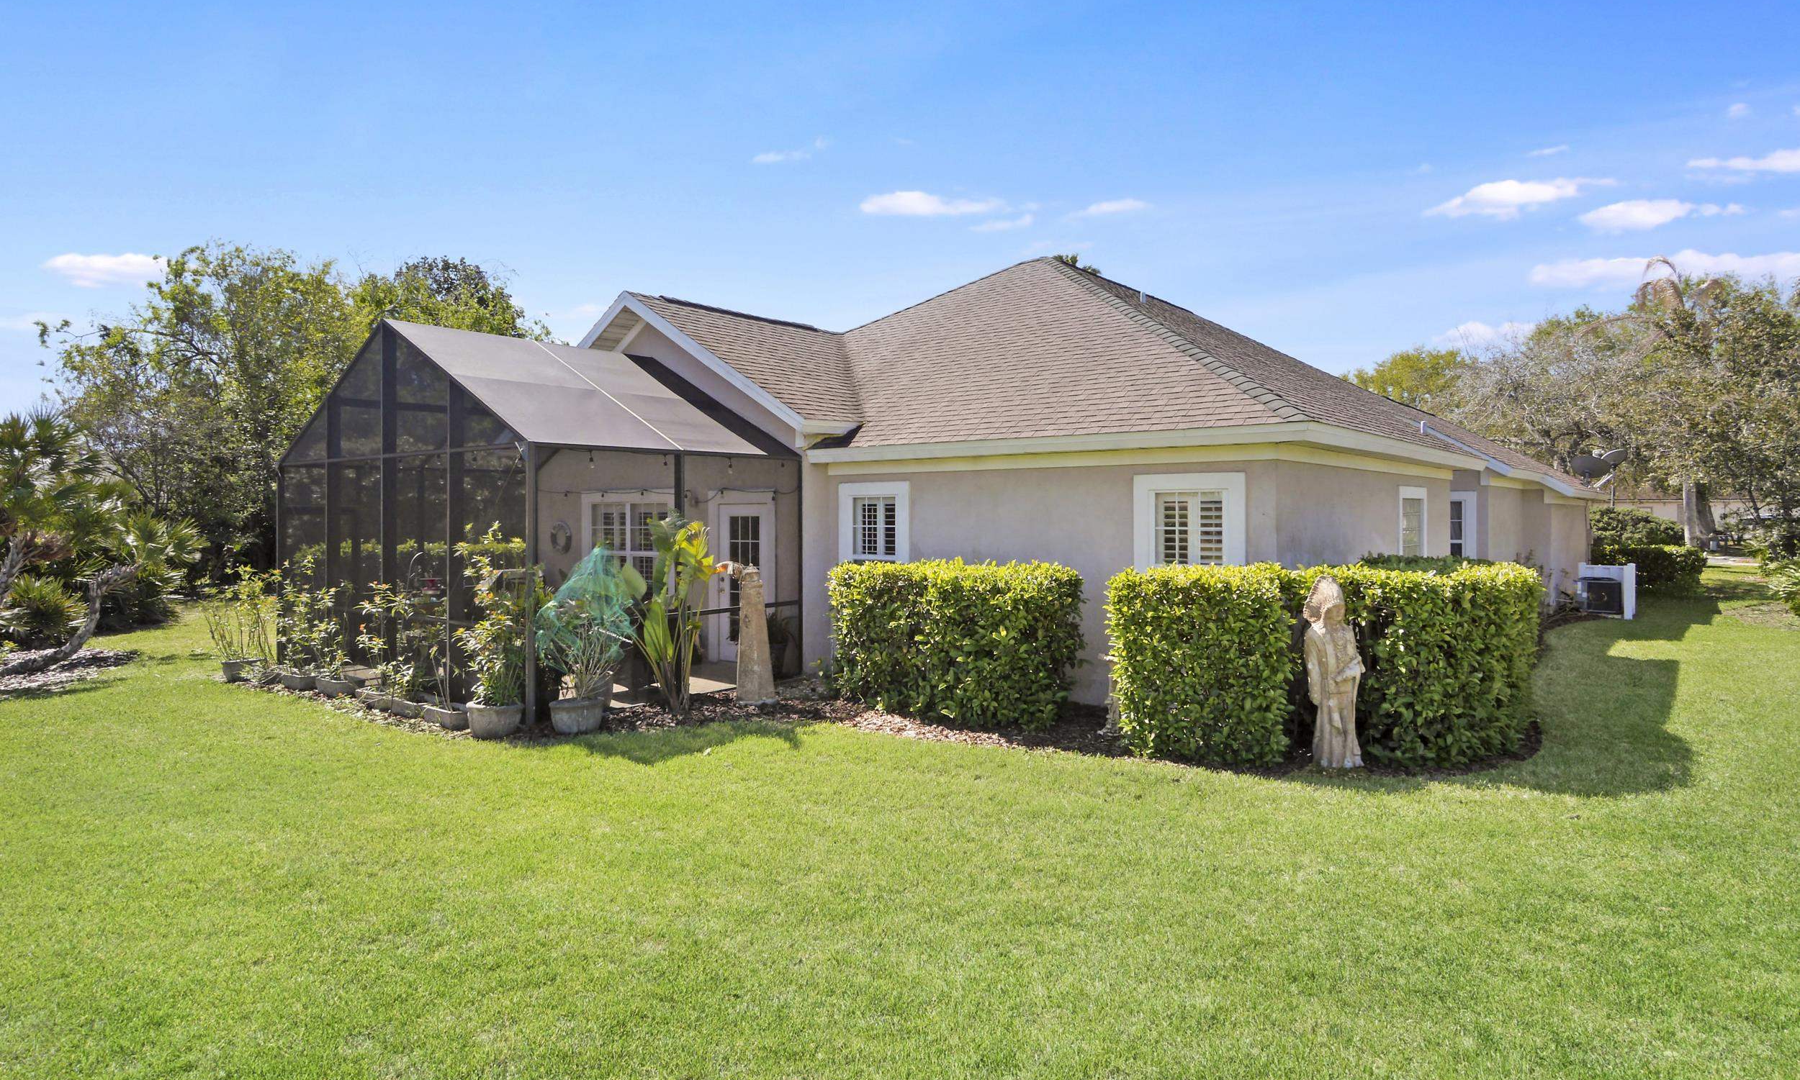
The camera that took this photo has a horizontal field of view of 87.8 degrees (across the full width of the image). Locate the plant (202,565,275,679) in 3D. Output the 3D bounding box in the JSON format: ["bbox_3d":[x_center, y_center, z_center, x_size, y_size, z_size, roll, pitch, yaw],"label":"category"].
[{"bbox_3d":[-8.204,1.036,11.631,0.760,1.400,0.740,-1,2,-35],"label":"plant"}]

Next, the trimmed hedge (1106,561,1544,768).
[{"bbox_3d":[3.645,0.979,8.329,3.450,1.550,1.750,0,2,13],"label":"trimmed hedge"}]

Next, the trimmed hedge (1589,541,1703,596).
[{"bbox_3d":[17.796,0.694,22.584,2.500,1.180,1.700,1,2,37],"label":"trimmed hedge"}]

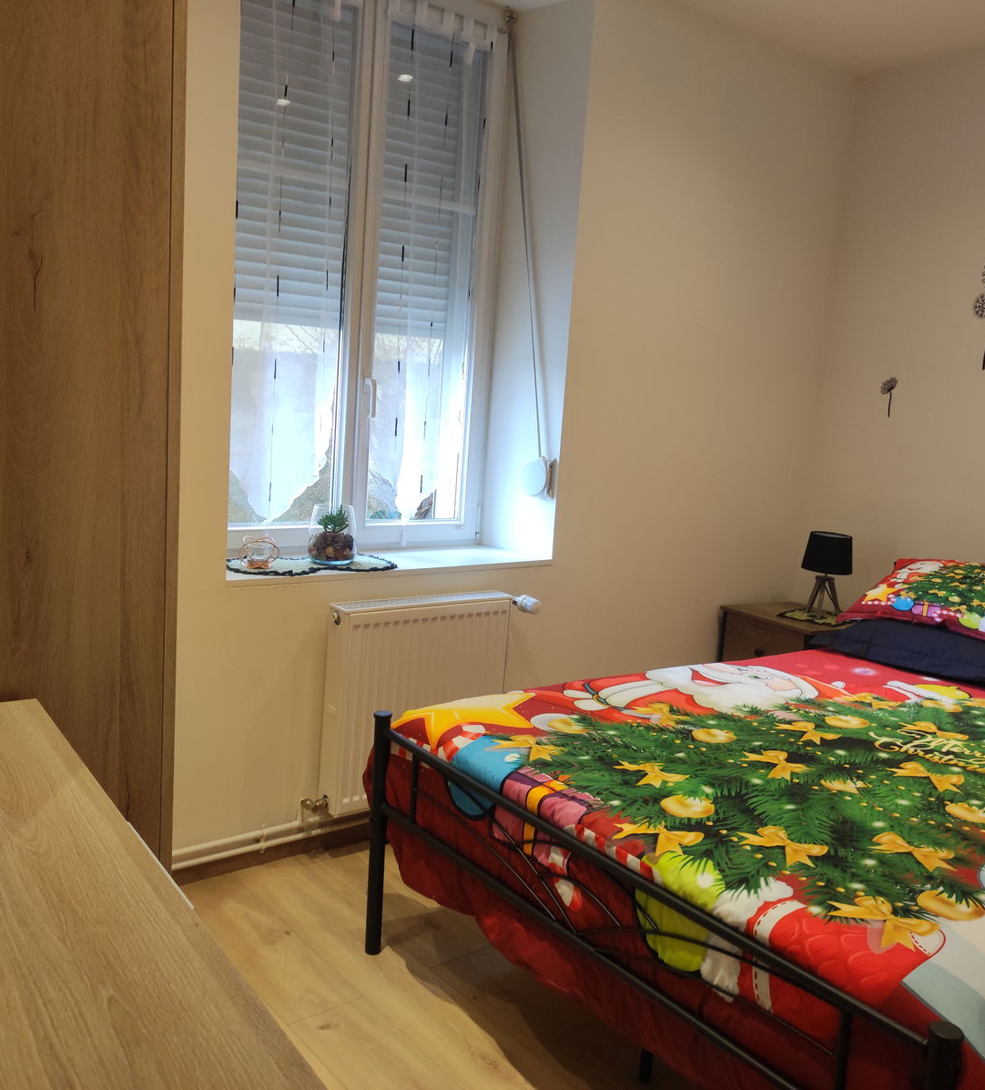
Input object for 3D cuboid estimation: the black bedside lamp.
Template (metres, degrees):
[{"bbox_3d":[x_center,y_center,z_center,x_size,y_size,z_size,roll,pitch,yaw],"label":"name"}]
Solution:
[{"bbox_3d":[1.263,0.114,3.964,0.170,0.308,0.170,-3,12,-38],"label":"black bedside lamp"}]

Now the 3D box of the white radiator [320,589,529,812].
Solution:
[{"bbox_3d":[-0.216,0.452,3.136,0.591,0.583,0.110,-3,12,-38],"label":"white radiator"}]

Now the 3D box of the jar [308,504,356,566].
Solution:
[{"bbox_3d":[-0.475,-0.034,3.162,0.143,0.170,0.143,4,9,-1],"label":"jar"}]

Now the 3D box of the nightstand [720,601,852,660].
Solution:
[{"bbox_3d":[1.128,0.565,3.982,0.385,0.609,0.430,-2,11,-33],"label":"nightstand"}]

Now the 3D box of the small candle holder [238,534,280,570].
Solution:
[{"bbox_3d":[-0.671,0.016,3.021,0.118,0.091,0.118,-3,12,-38],"label":"small candle holder"}]

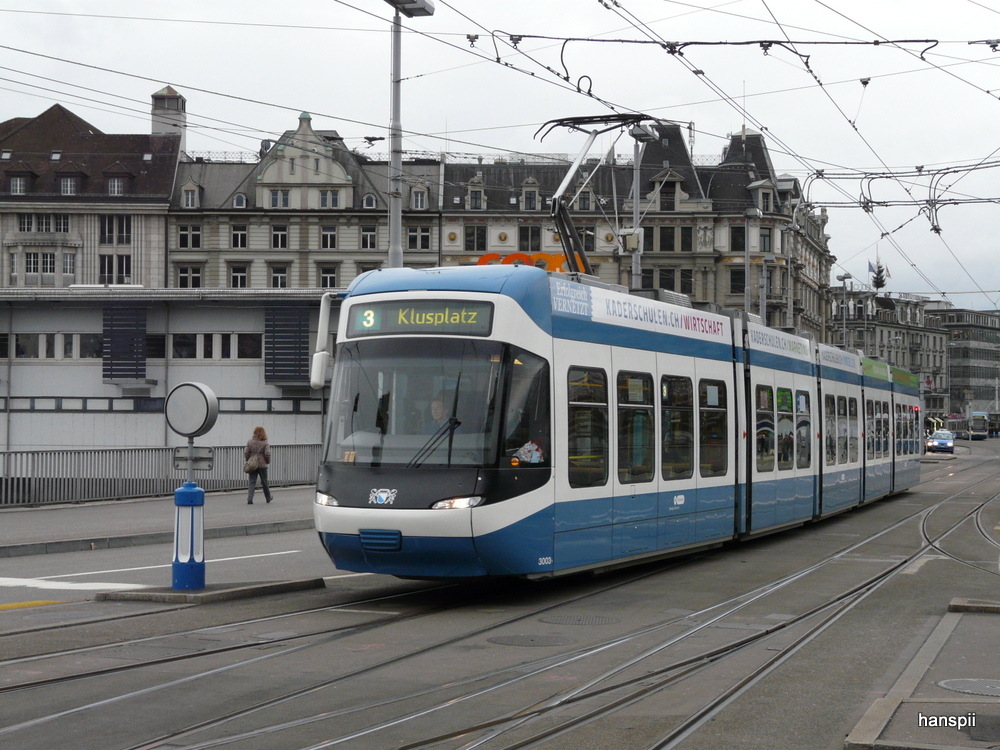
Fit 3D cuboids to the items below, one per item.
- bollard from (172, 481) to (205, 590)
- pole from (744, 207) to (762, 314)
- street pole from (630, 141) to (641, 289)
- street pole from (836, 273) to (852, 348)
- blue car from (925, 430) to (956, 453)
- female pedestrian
[{"bbox_3d":[-3.100,1.597,17.018,0.330,1.080,0.330,0,-2,0],"label":"bollard"},{"bbox_3d":[10.092,-1.331,67.820,0.750,10.710,0.380,0,-2,20],"label":"pole"},{"bbox_3d":[3.969,-1.803,49.825,0.270,10.390,0.270,-1,-2,22],"label":"street pole"},{"bbox_3d":[20.796,-0.461,102.808,1.100,11.410,0.400,-1,-2,37],"label":"street pole"},{"bbox_3d":[35.056,5.368,134.963,1.740,1.620,4.100,0,-2,14],"label":"blue car"},{"bbox_3d":[-5.239,1.957,37.028,0.460,1.680,0.500,-1,-2,22],"label":"female pedestrian"}]

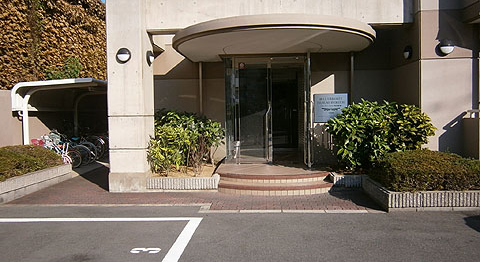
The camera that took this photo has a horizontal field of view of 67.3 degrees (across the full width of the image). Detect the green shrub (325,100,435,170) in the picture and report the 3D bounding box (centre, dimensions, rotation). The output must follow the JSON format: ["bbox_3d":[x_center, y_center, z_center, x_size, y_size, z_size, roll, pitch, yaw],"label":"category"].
[{"bbox_3d":[2.322,0.140,6.171,1.580,1.320,1.150,0,2,3],"label":"green shrub"}]

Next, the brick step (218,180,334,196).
[{"bbox_3d":[0.687,1.009,6.415,2.130,0.150,0.680,0,2,3],"label":"brick step"}]

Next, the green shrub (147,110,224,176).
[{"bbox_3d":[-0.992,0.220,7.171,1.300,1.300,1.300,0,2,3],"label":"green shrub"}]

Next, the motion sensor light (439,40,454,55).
[{"bbox_3d":[3.332,-1.358,5.826,0.240,0.250,0.130,0,2,3],"label":"motion sensor light"}]

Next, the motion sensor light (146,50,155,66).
[{"bbox_3d":[-1.651,-1.339,6.686,0.120,0.250,0.240,0,2,3],"label":"motion sensor light"}]

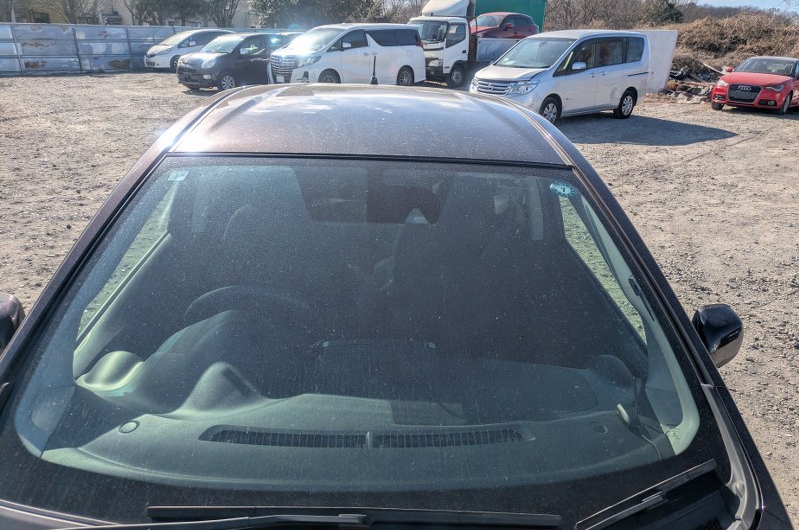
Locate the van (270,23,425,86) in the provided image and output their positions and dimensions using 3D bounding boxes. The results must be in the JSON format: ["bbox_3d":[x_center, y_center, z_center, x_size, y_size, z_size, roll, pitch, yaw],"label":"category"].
[{"bbox_3d":[-1.464,-6.183,17.232,4.930,1.890,1.860,-20,30,-41],"label":"van"}]

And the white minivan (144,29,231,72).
[{"bbox_3d":[-8.366,-8.829,23.693,3.900,1.520,1.700,-18,30,-40],"label":"white minivan"}]

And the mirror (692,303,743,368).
[{"bbox_3d":[0.838,0.194,1.570,0.170,0.150,0.120,-2,23,-7],"label":"mirror"}]

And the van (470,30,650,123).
[{"bbox_3d":[3.628,-4.181,12.726,4.700,1.870,1.710,-16,28,-36],"label":"van"}]

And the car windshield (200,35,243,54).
[{"bbox_3d":[-5.019,-6.191,16.271,1.280,0.460,0.580,19,28,36],"label":"car windshield"}]

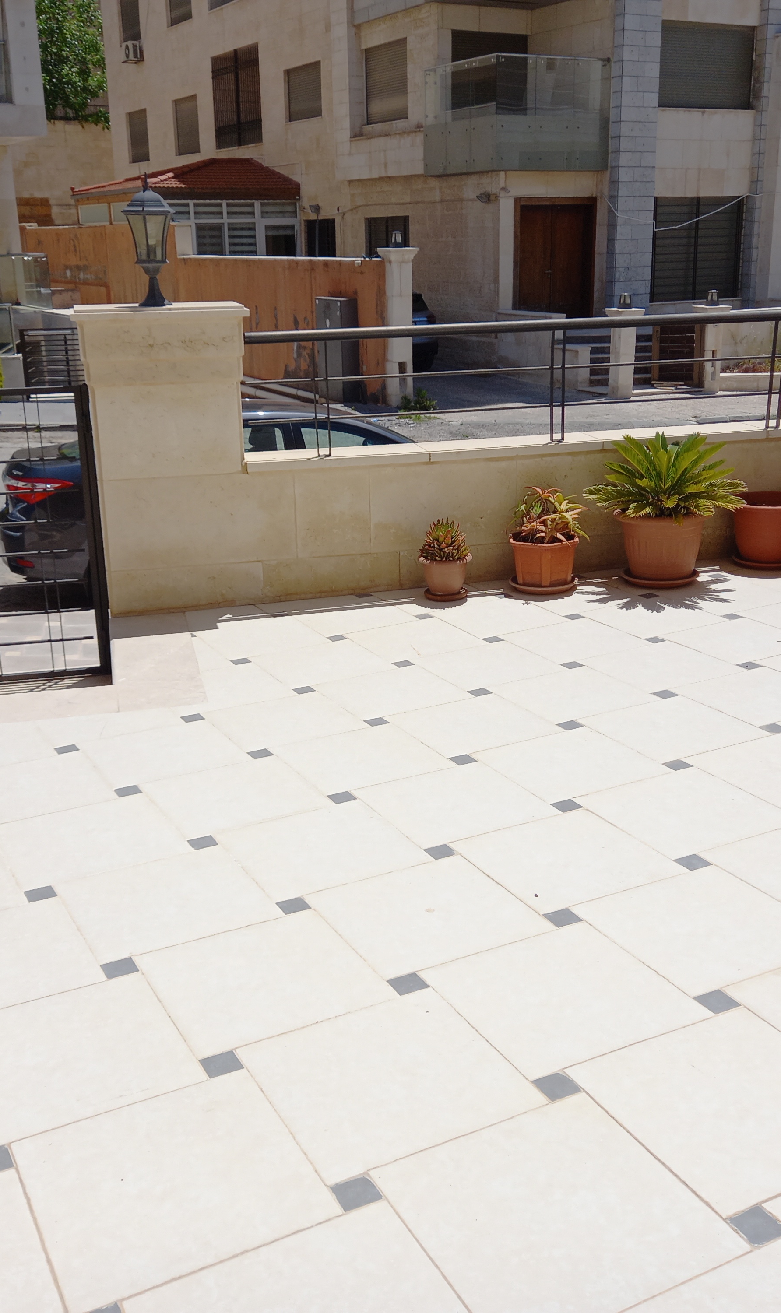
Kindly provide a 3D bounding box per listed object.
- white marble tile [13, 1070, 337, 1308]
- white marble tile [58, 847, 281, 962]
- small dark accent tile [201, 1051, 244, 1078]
[{"bbox_3d":[-0.397,0.933,2.243,0.457,0.015,0.457,-10,19,-24],"label":"white marble tile"},{"bbox_3d":[-0.585,0.639,3.290,0.468,0.015,0.468,-10,19,-25],"label":"white marble tile"},{"bbox_3d":[-0.346,0.844,2.597,0.070,0.015,0.070,-10,19,-25],"label":"small dark accent tile"}]

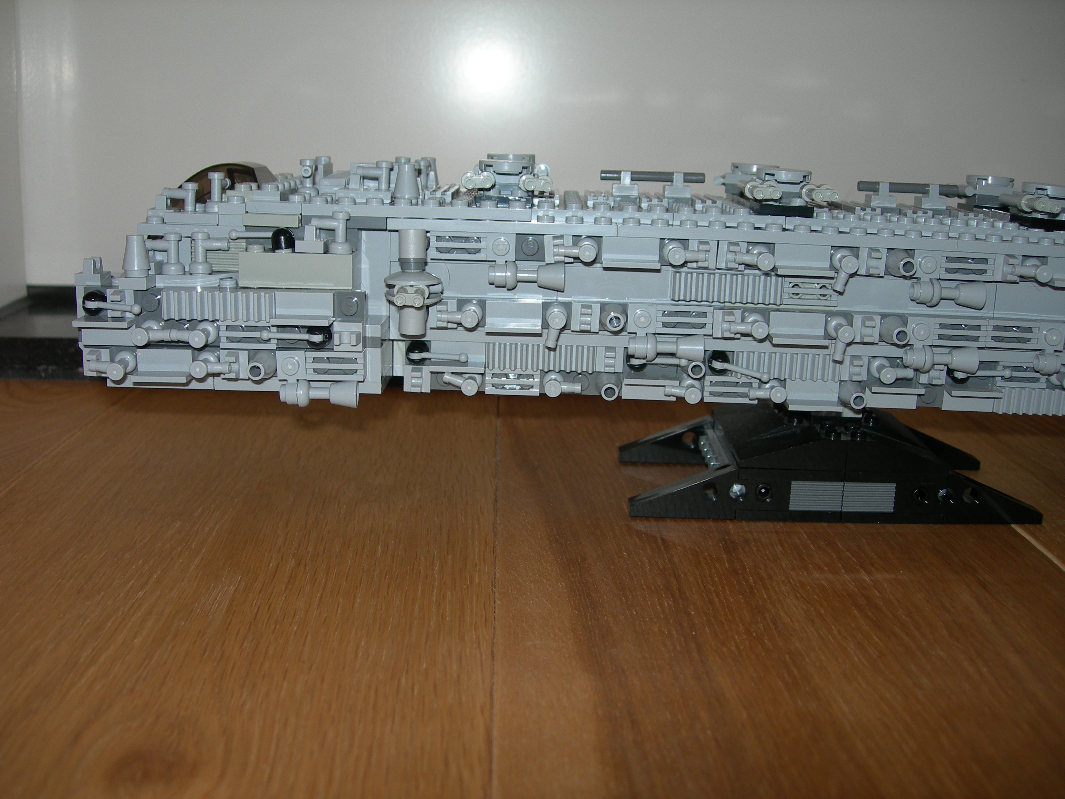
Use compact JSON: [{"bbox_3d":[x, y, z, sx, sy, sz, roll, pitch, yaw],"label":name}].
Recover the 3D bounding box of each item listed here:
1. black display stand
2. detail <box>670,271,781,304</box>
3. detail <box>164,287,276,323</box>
[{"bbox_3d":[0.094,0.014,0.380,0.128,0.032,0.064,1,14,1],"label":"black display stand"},{"bbox_3d":[0.054,-0.031,0.326,0.032,0.008,0.006,2,14,0],"label":"detail"},{"bbox_3d":[-0.086,-0.026,0.320,0.032,0.008,0.006,2,14,0],"label":"detail"}]

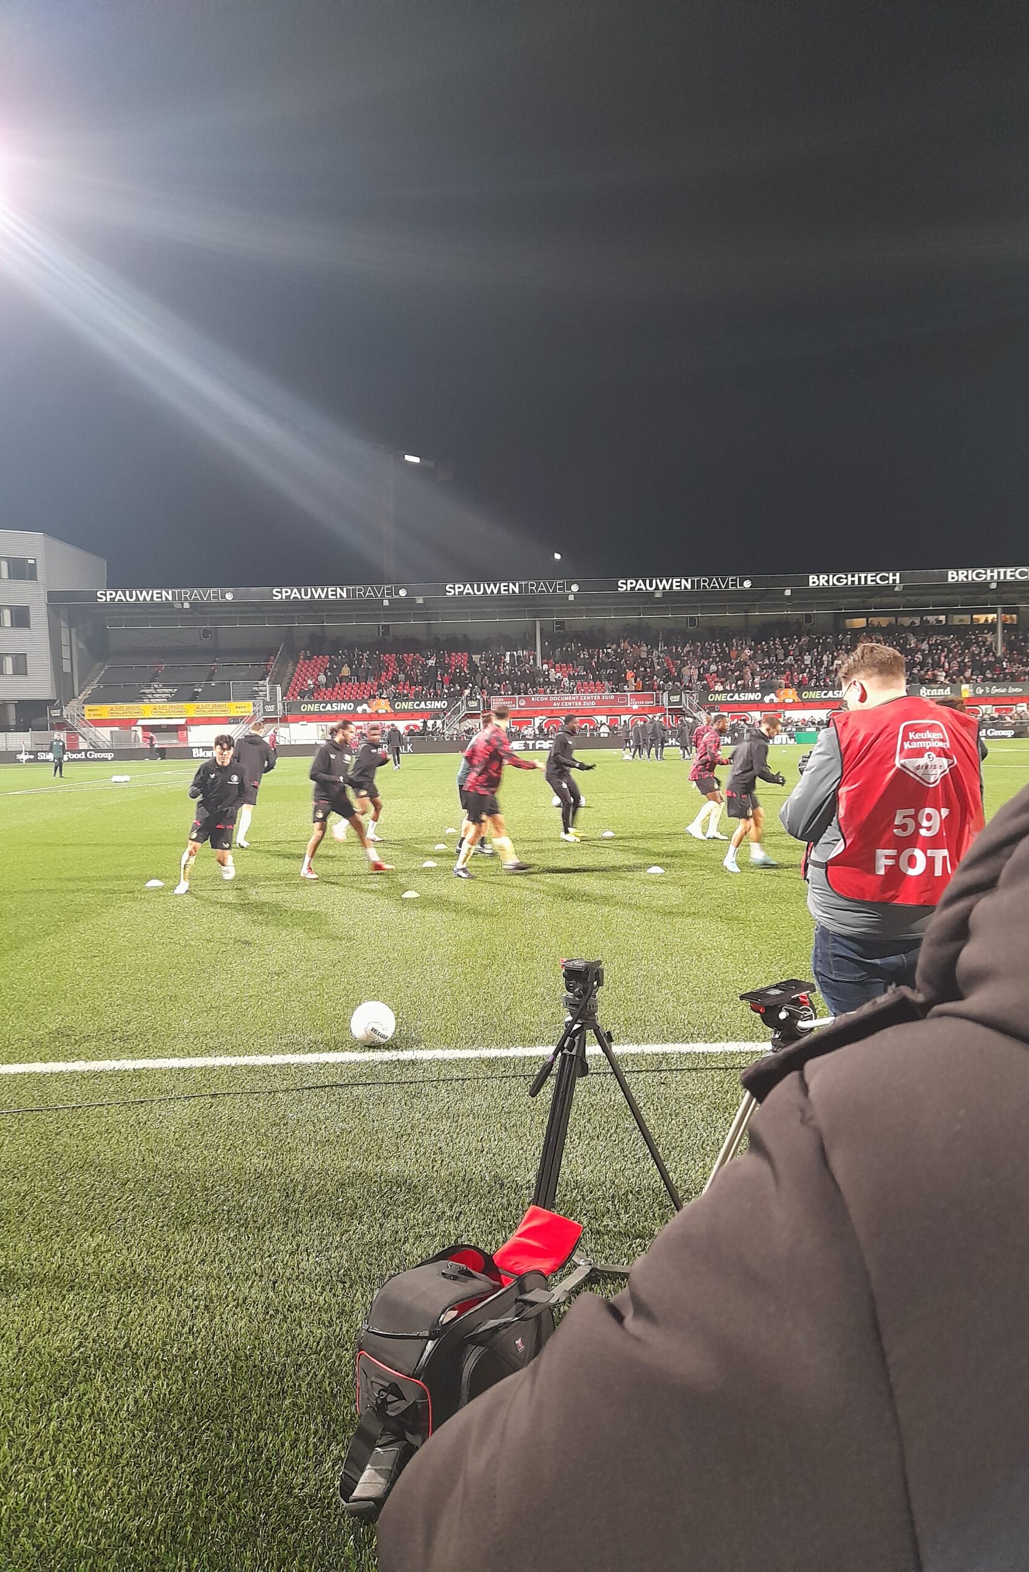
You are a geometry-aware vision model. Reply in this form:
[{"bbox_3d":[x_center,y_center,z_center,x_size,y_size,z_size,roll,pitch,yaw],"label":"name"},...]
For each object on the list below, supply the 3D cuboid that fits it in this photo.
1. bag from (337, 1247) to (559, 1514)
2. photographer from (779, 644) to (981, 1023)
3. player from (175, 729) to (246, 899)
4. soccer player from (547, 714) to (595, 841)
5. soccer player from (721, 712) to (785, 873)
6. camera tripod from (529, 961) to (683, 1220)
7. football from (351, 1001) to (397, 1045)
[{"bbox_3d":[-0.098,1.303,2.624,0.270,0.340,0.430,1,4,38],"label":"bag"},{"bbox_3d":[1.172,0.466,3.632,0.620,1.840,0.500,-2,3,-17],"label":"photographer"},{"bbox_3d":[-3.085,0.258,11.457,0.660,1.620,0.550,-2,3,-8],"label":"player"},{"bbox_3d":[0.772,-0.145,15.766,0.660,1.770,0.500,-1,3,5],"label":"soccer player"},{"bbox_3d":[2.532,0.064,12.124,0.700,1.660,0.500,-2,3,-5],"label":"soccer player"},{"bbox_3d":[0.244,0.968,3.297,0.520,0.920,0.540,-1,3,15],"label":"camera tripod"},{"bbox_3d":[-0.714,1.200,5.740,0.220,0.220,0.220,-1,3,0],"label":"football"}]

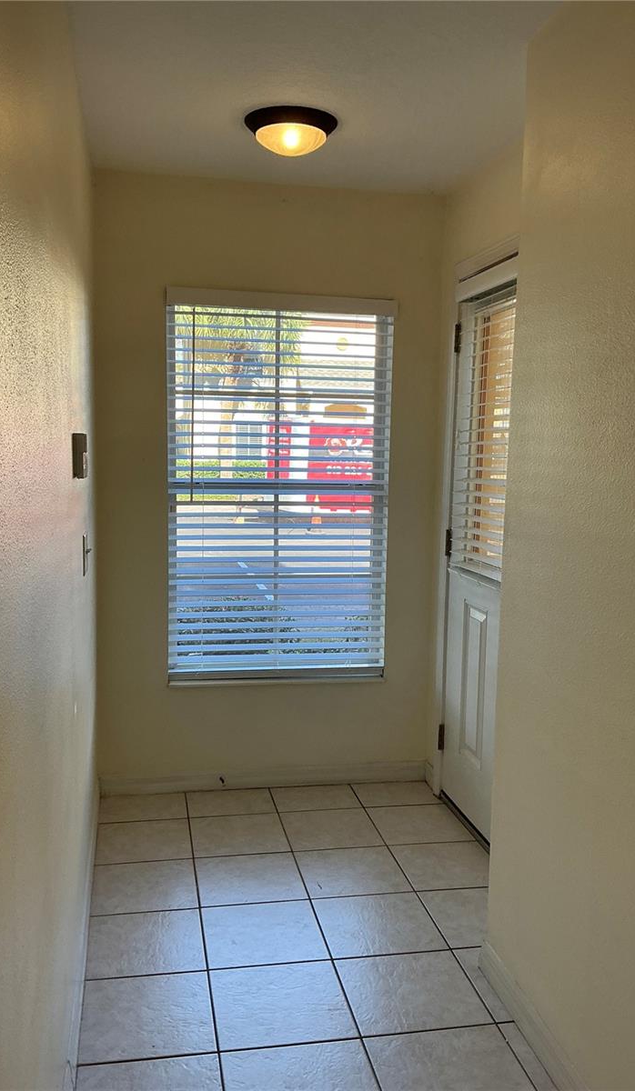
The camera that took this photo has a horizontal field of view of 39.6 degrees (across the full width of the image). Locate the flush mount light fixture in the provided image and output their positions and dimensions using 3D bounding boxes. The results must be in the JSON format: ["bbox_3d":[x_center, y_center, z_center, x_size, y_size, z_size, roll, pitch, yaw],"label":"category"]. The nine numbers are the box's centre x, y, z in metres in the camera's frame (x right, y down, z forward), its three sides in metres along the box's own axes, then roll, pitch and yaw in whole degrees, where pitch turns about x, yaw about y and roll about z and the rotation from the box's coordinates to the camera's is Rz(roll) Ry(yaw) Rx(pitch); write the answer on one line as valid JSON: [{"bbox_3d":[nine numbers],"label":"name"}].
[{"bbox_3d":[-0.083,-1.278,2.784,0.292,0.098,0.292,1,6,0],"label":"flush mount light fixture"}]

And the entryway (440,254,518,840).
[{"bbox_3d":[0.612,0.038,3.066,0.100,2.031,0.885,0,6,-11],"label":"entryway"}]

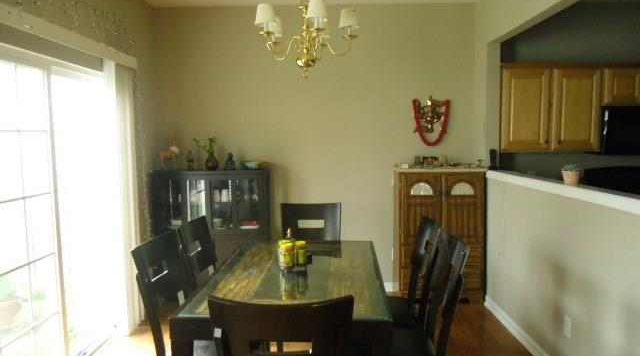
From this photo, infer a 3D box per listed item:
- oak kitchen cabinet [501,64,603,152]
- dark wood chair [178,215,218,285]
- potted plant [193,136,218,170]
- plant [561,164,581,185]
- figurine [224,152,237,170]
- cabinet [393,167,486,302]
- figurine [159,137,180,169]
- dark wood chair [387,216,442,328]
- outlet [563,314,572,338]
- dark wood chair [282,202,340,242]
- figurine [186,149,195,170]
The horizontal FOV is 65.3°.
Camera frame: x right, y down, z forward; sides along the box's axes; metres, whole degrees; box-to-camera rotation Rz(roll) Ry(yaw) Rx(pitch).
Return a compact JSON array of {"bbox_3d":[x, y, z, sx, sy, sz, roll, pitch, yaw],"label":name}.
[{"bbox_3d":[2.026,-0.623,4.543,0.891,0.762,0.317,0,4,1],"label":"oak kitchen cabinet"},{"bbox_3d":[-0.499,0.749,3.075,0.584,0.960,0.465,0,4,5],"label":"dark wood chair"},{"bbox_3d":[-1.032,-0.214,4.514,0.218,0.302,0.148,0,4,1],"label":"potted plant"},{"bbox_3d":[1.490,-0.023,2.975,0.099,0.124,0.099,0,4,1],"label":"plant"},{"bbox_3d":[-0.813,-0.155,4.534,0.107,0.163,0.084,0,4,1],"label":"figurine"},{"bbox_3d":[1.078,0.506,4.592,0.762,1.193,0.426,0,4,1],"label":"cabinet"},{"bbox_3d":[-1.363,-0.218,4.561,0.188,0.282,0.079,0,4,11],"label":"figurine"},{"bbox_3d":[0.396,0.746,3.026,0.584,0.960,0.465,0,4,1],"label":"dark wood chair"},{"bbox_3d":[1.422,0.855,2.870,0.009,0.117,0.071,0,4,1],"label":"outlet"},{"bbox_3d":[-0.071,0.702,3.668,0.465,0.960,0.574,0,4,1],"label":"dark wood chair"},{"bbox_3d":[-1.189,-0.169,4.551,0.071,0.183,0.059,0,4,1],"label":"figurine"}]

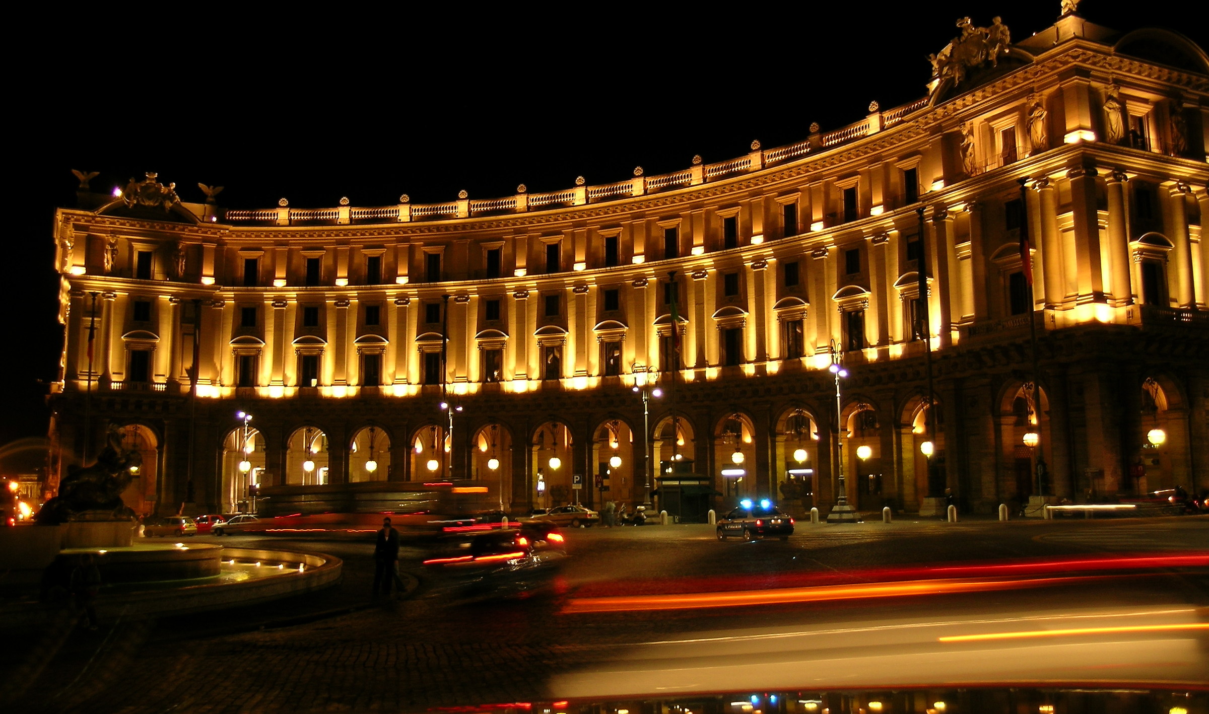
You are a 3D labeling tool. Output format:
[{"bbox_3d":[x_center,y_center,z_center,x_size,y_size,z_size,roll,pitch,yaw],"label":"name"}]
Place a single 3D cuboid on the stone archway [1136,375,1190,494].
[{"bbox_3d":[33.373,5.240,65.234,4.340,8.560,1.300,2,-8,-23],"label":"stone archway"}]

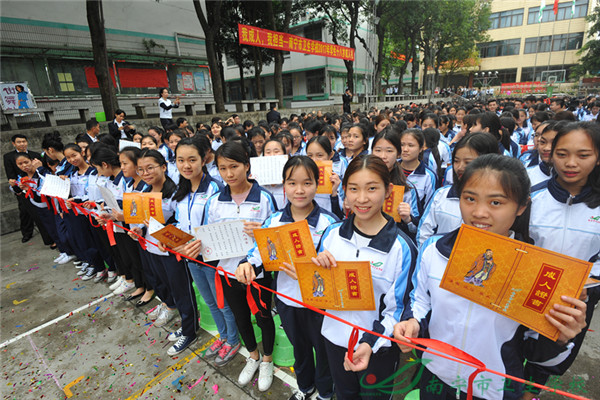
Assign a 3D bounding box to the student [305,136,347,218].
[{"bbox_3d":[0.178,0.332,2.299,0.470,1.590,0.400,3,20,12],"label":"student"}]

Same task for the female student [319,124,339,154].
[{"bbox_3d":[0.282,0.048,3.098,0.450,1.590,0.330,6,21,20],"label":"female student"}]

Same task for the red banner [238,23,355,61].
[{"bbox_3d":[0.480,-7.700,15.040,0.100,0.720,9.100,11,22,38],"label":"red banner"}]

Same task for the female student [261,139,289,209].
[{"bbox_3d":[-0.196,0.291,2.442,0.460,1.560,0.380,7,20,30],"label":"female student"}]

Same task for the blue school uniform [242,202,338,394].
[{"bbox_3d":[0.040,0.592,1.678,0.480,1.290,0.370,4,19,23],"label":"blue school uniform"}]

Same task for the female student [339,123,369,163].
[{"bbox_3d":[0.517,0.102,2.852,0.450,1.610,0.330,8,21,24],"label":"female student"}]

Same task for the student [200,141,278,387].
[{"bbox_3d":[-0.322,0.462,1.811,0.480,1.610,0.380,1,20,6],"label":"student"}]

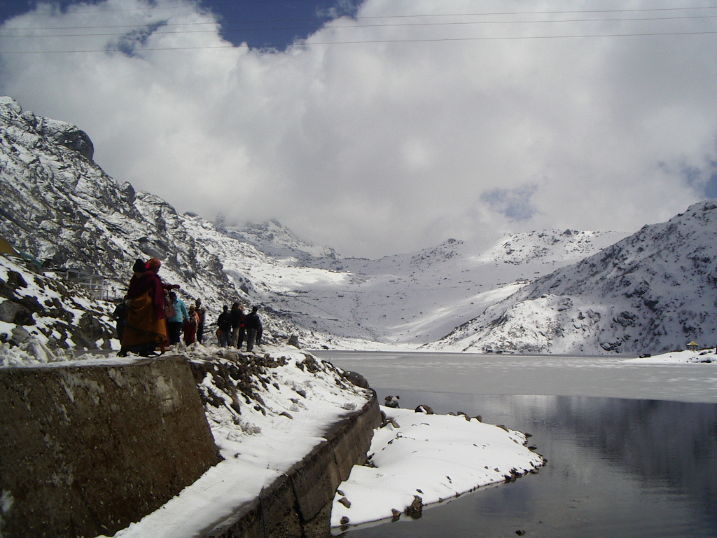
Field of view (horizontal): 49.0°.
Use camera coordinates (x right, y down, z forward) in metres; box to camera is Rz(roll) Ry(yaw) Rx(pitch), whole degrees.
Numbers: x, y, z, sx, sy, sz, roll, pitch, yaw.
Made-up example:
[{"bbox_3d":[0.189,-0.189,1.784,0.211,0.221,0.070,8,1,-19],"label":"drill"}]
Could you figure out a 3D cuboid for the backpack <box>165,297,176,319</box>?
[{"bbox_3d":[-5.493,1.125,23.000,0.360,0.570,0.250,-2,-6,18],"label":"backpack"}]

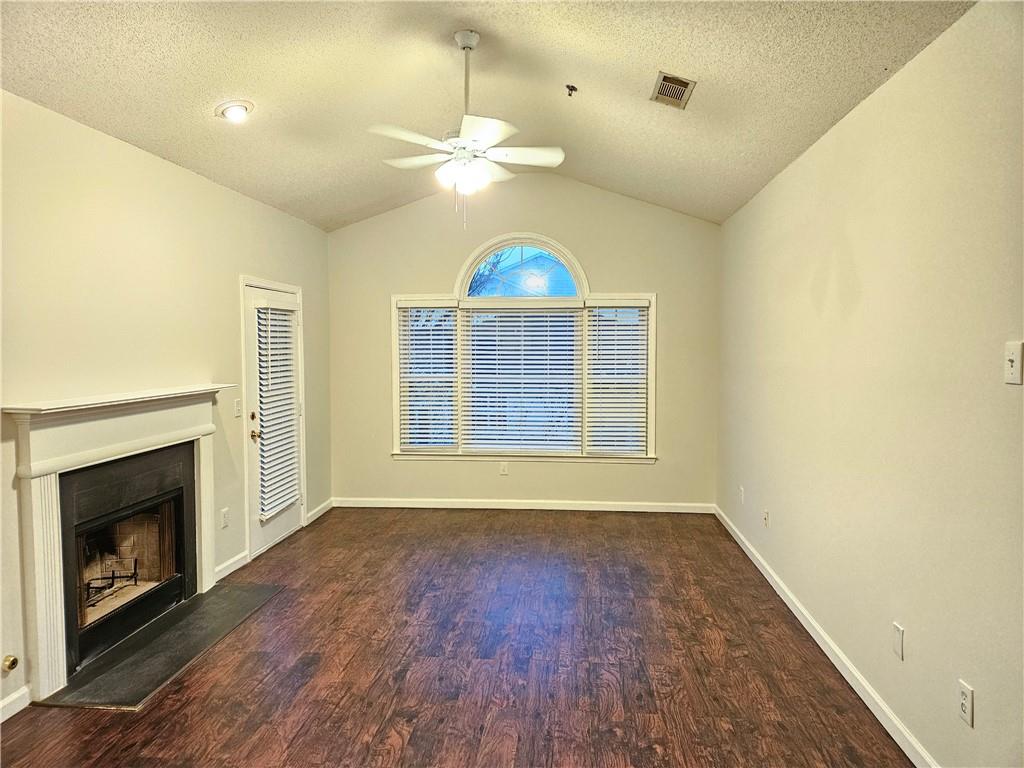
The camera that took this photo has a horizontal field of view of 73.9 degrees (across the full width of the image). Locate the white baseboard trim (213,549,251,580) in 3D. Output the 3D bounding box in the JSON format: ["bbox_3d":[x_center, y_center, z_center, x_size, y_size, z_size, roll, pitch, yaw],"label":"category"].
[{"bbox_3d":[-1.922,1.252,4.701,0.017,0.090,0.452,0,3,6],"label":"white baseboard trim"}]

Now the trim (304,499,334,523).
[{"bbox_3d":[-1.760,1.159,6.284,0.017,0.090,0.629,0,3,6],"label":"trim"}]

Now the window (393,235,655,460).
[{"bbox_3d":[0.093,-0.347,6.339,2.468,2.099,0.110,0,3,6],"label":"window"}]

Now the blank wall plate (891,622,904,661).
[{"bbox_3d":[1.532,1.020,2.703,0.007,0.122,0.078,0,3,6],"label":"blank wall plate"}]

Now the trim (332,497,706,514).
[{"bbox_3d":[0.066,1.149,6.405,3.627,0.090,0.017,0,3,6],"label":"trim"}]

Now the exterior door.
[{"bbox_3d":[-1.866,0.255,5.367,0.055,1.980,0.915,0,3,6],"label":"exterior door"}]

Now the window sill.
[{"bbox_3d":[0.094,0.701,6.375,2.512,0.055,0.080,0,3,6],"label":"window sill"}]

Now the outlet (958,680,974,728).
[{"bbox_3d":[1.456,1.025,2.182,0.008,0.117,0.072,0,3,6],"label":"outlet"}]

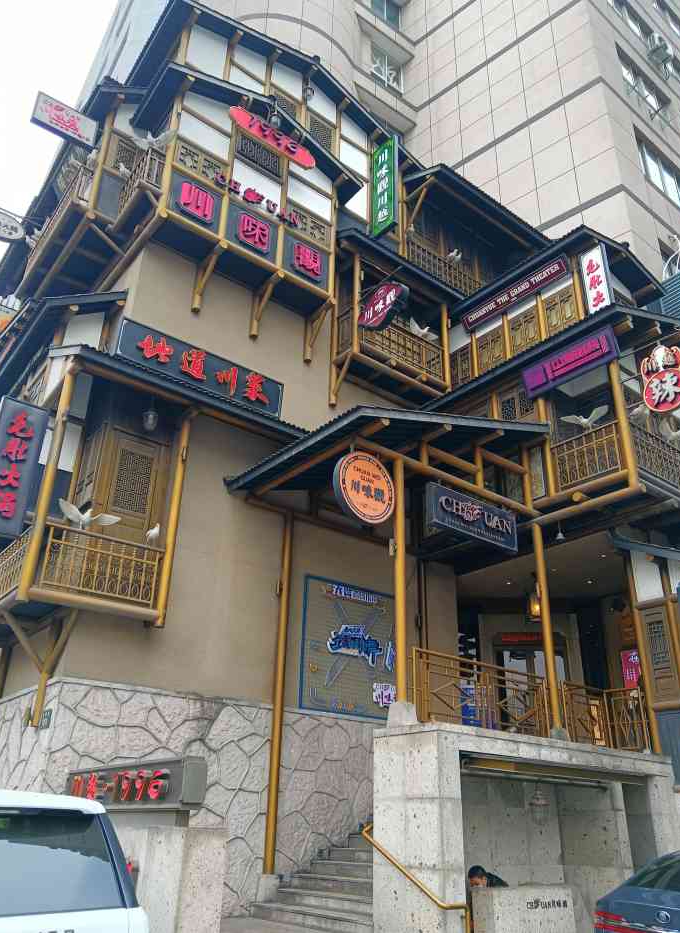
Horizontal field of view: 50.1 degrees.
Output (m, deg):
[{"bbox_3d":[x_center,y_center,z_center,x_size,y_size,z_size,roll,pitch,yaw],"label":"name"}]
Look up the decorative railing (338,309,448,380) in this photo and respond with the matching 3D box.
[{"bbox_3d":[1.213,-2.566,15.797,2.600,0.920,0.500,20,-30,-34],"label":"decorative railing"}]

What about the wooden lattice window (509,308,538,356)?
[{"bbox_3d":[3.788,-2.802,14.936,0.080,0.980,0.700,20,-30,-34],"label":"wooden lattice window"}]

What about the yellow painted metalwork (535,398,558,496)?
[{"bbox_3d":[3.690,-0.450,12.990,0.155,2.150,0.155,20,-30,-34],"label":"yellow painted metalwork"}]

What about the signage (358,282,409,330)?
[{"bbox_3d":[0.792,-2.835,12.941,0.180,0.750,1.200,20,-30,-35],"label":"signage"}]

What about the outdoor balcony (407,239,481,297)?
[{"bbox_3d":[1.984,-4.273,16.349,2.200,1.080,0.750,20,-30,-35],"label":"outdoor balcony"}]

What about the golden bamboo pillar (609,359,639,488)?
[{"bbox_3d":[4.320,-0.680,11.014,0.148,2.193,0.148,20,-31,-34],"label":"golden bamboo pillar"}]

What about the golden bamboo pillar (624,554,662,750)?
[{"bbox_3d":[4.789,2.890,11.560,0.125,3.100,0.125,22,-33,-36],"label":"golden bamboo pillar"}]

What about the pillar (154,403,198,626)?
[{"bbox_3d":[-2.352,0.646,10.470,0.133,3.264,0.133,20,-31,-34],"label":"pillar"}]

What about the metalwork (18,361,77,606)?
[{"bbox_3d":[-4.168,0.105,10.481,0.160,3.750,0.160,20,-30,-34],"label":"metalwork"}]

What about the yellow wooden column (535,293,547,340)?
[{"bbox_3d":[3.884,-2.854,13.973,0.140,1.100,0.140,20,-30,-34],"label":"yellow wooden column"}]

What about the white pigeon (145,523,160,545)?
[{"bbox_3d":[-2.729,0.976,10.608,0.242,0.340,0.136,-4,-27,11],"label":"white pigeon"}]

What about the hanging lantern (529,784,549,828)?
[{"bbox_3d":[2.924,4.948,10.603,0.260,0.550,0.260,20,-30,-34],"label":"hanging lantern"}]

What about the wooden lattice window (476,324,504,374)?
[{"bbox_3d":[3.219,-2.518,15.587,0.080,0.980,0.700,20,-30,-34],"label":"wooden lattice window"}]

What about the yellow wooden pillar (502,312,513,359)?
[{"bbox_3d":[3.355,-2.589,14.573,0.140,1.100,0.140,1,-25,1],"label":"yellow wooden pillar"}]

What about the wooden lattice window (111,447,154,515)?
[{"bbox_3d":[-3.003,0.218,10.584,0.540,0.920,0.050,20,-30,-35],"label":"wooden lattice window"}]

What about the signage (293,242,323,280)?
[{"bbox_3d":[-0.625,-3.933,13.935,0.611,0.601,0.097,20,-32,-33],"label":"signage"}]

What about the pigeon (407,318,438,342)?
[{"bbox_3d":[1.797,-2.853,15.382,0.737,0.417,0.320,24,-34,-37],"label":"pigeon"}]

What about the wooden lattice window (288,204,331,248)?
[{"bbox_3d":[-0.569,-4.542,13.770,0.989,0.530,0.071,20,-31,-33],"label":"wooden lattice window"}]

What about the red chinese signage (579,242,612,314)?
[{"bbox_3d":[4.508,-3.160,12.714,0.136,1.552,0.398,20,-32,-33],"label":"red chinese signage"}]

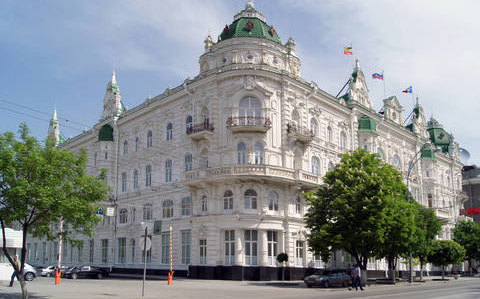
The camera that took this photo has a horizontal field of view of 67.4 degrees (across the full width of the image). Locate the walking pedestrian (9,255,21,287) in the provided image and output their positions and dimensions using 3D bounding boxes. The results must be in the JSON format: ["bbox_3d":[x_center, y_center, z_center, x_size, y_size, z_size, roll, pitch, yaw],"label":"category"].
[{"bbox_3d":[-13.984,7.522,22.300,0.650,1.760,0.520,4,-18,-11],"label":"walking pedestrian"}]

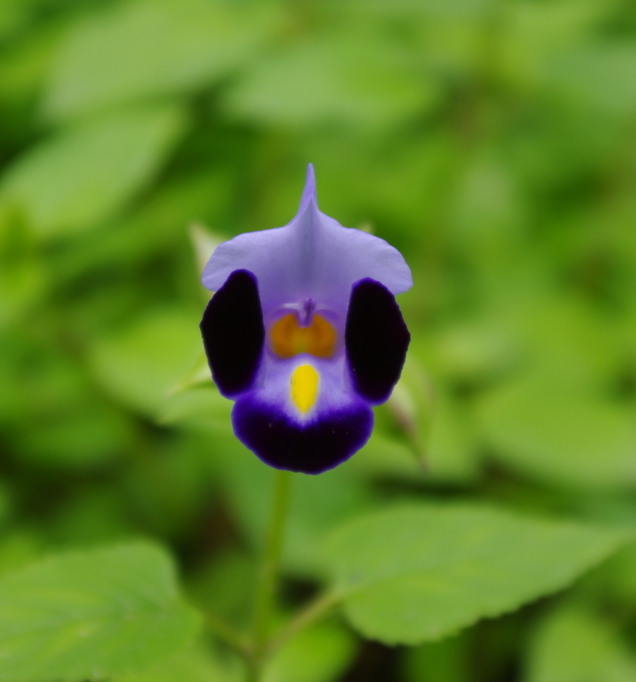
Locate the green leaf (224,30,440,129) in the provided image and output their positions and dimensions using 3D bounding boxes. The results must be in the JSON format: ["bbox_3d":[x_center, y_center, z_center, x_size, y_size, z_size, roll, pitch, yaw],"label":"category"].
[{"bbox_3d":[0.003,-0.061,0.500,0.051,0.011,0.032,-8,37,-1],"label":"green leaf"}]

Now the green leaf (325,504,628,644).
[{"bbox_3d":[0.026,0.039,0.355,0.053,0.009,0.027,-11,44,-16],"label":"green leaf"}]

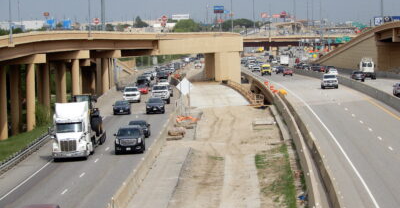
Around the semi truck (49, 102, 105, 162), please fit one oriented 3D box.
[{"bbox_3d":[-8.920,1.530,142.700,2.600,4.050,21.000,-1,3,1],"label":"semi truck"}]

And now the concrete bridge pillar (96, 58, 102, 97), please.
[{"bbox_3d":[-15.050,-4.000,285.000,0.870,6.000,0.870,-1,3,0],"label":"concrete bridge pillar"}]

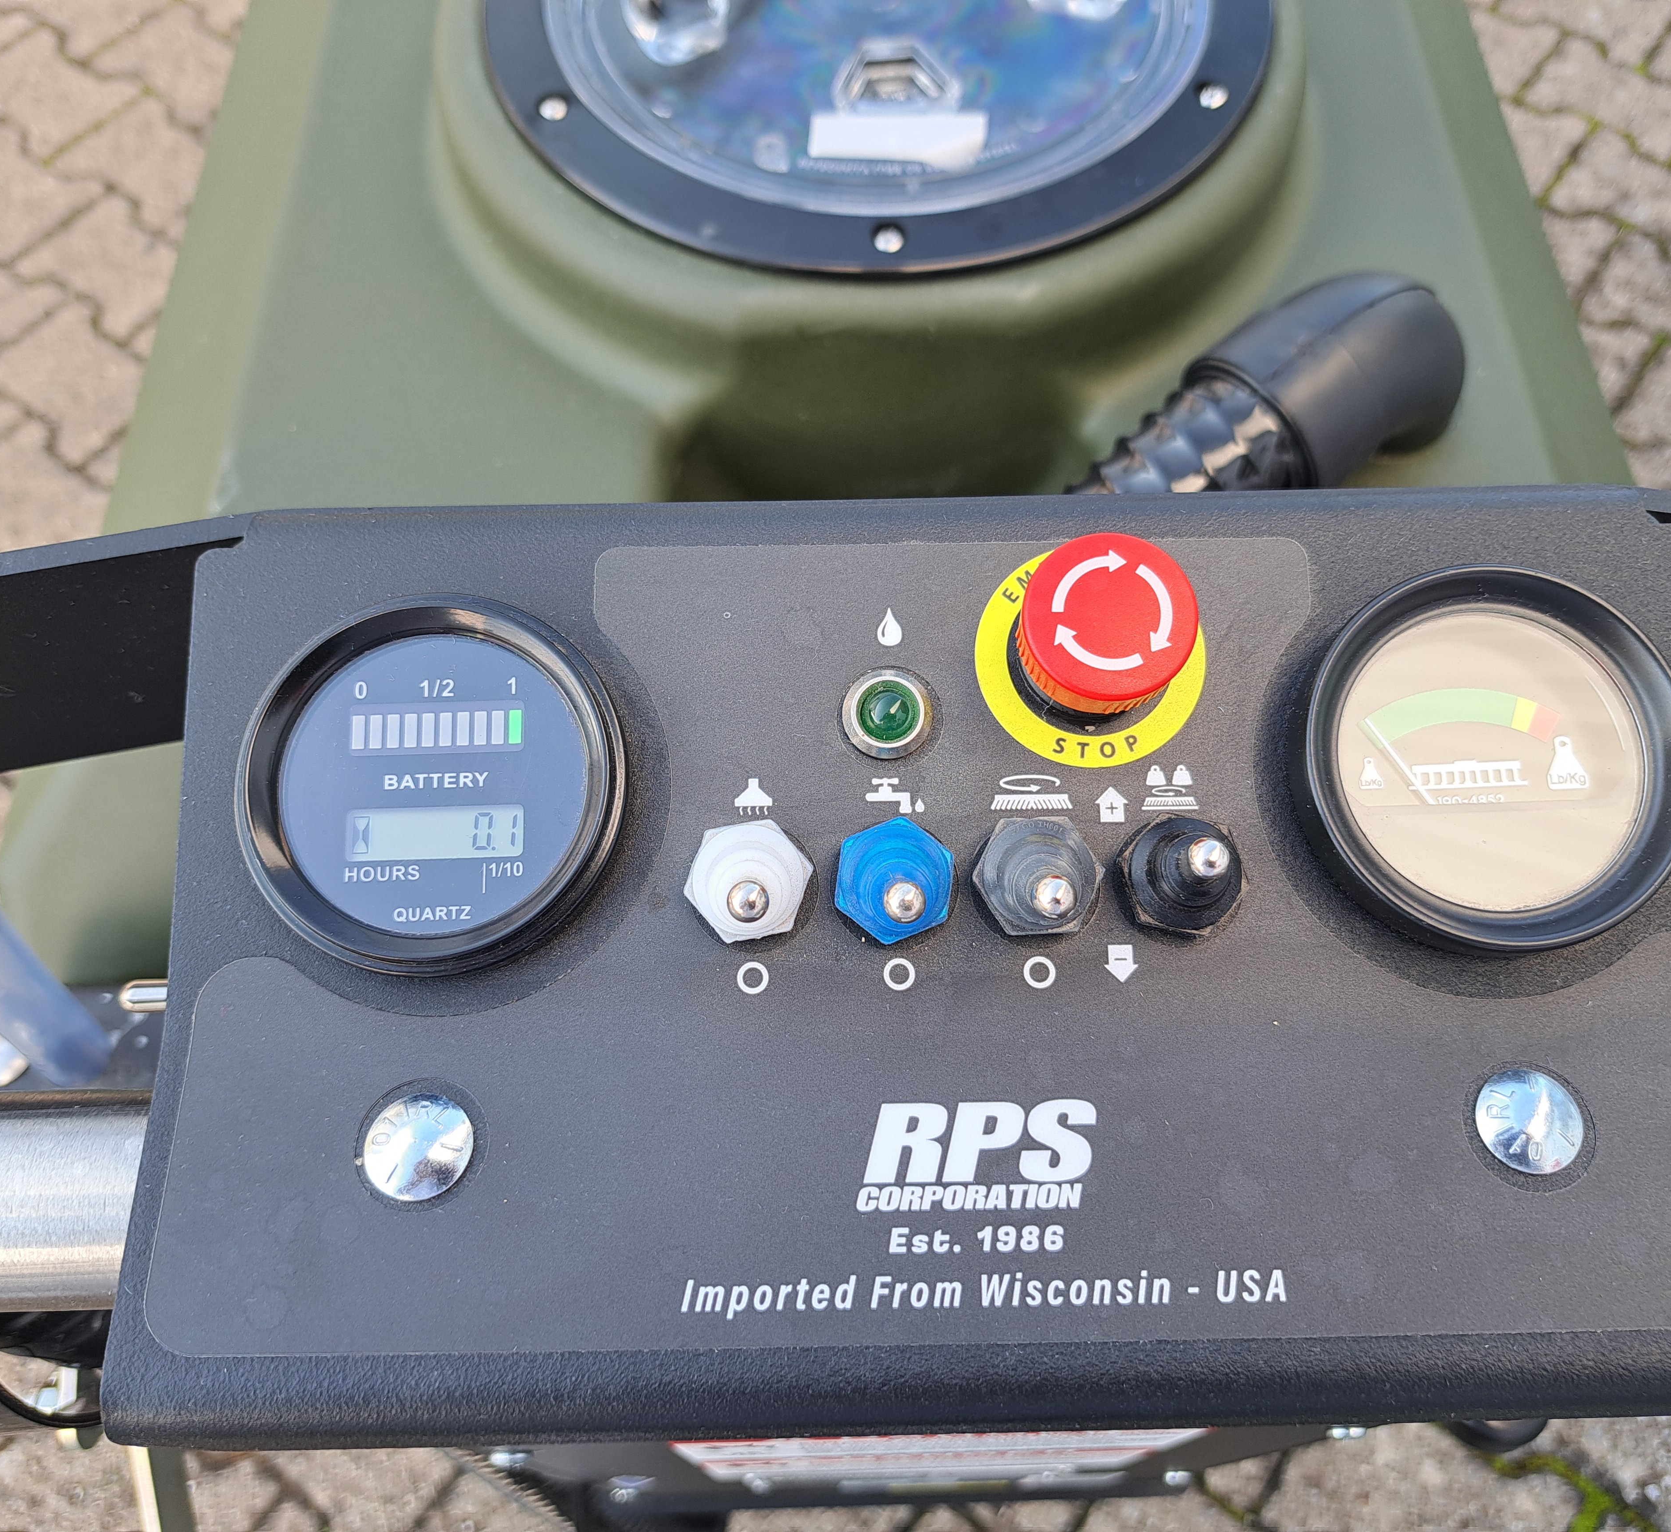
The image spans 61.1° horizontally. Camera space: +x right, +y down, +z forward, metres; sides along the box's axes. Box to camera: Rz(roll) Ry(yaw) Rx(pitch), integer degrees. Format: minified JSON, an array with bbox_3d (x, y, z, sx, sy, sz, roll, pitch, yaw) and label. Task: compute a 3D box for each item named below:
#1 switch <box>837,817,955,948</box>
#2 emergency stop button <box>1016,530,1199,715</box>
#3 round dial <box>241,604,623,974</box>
[{"bbox_3d":[0.010,0.017,0.221,0.019,0.021,0.021,-1,79,0],"label":"switch"},{"bbox_3d":[0.043,-0.021,0.228,0.028,0.021,0.028,-1,79,0],"label":"emergency stop button"},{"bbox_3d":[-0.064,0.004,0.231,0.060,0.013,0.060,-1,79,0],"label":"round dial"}]

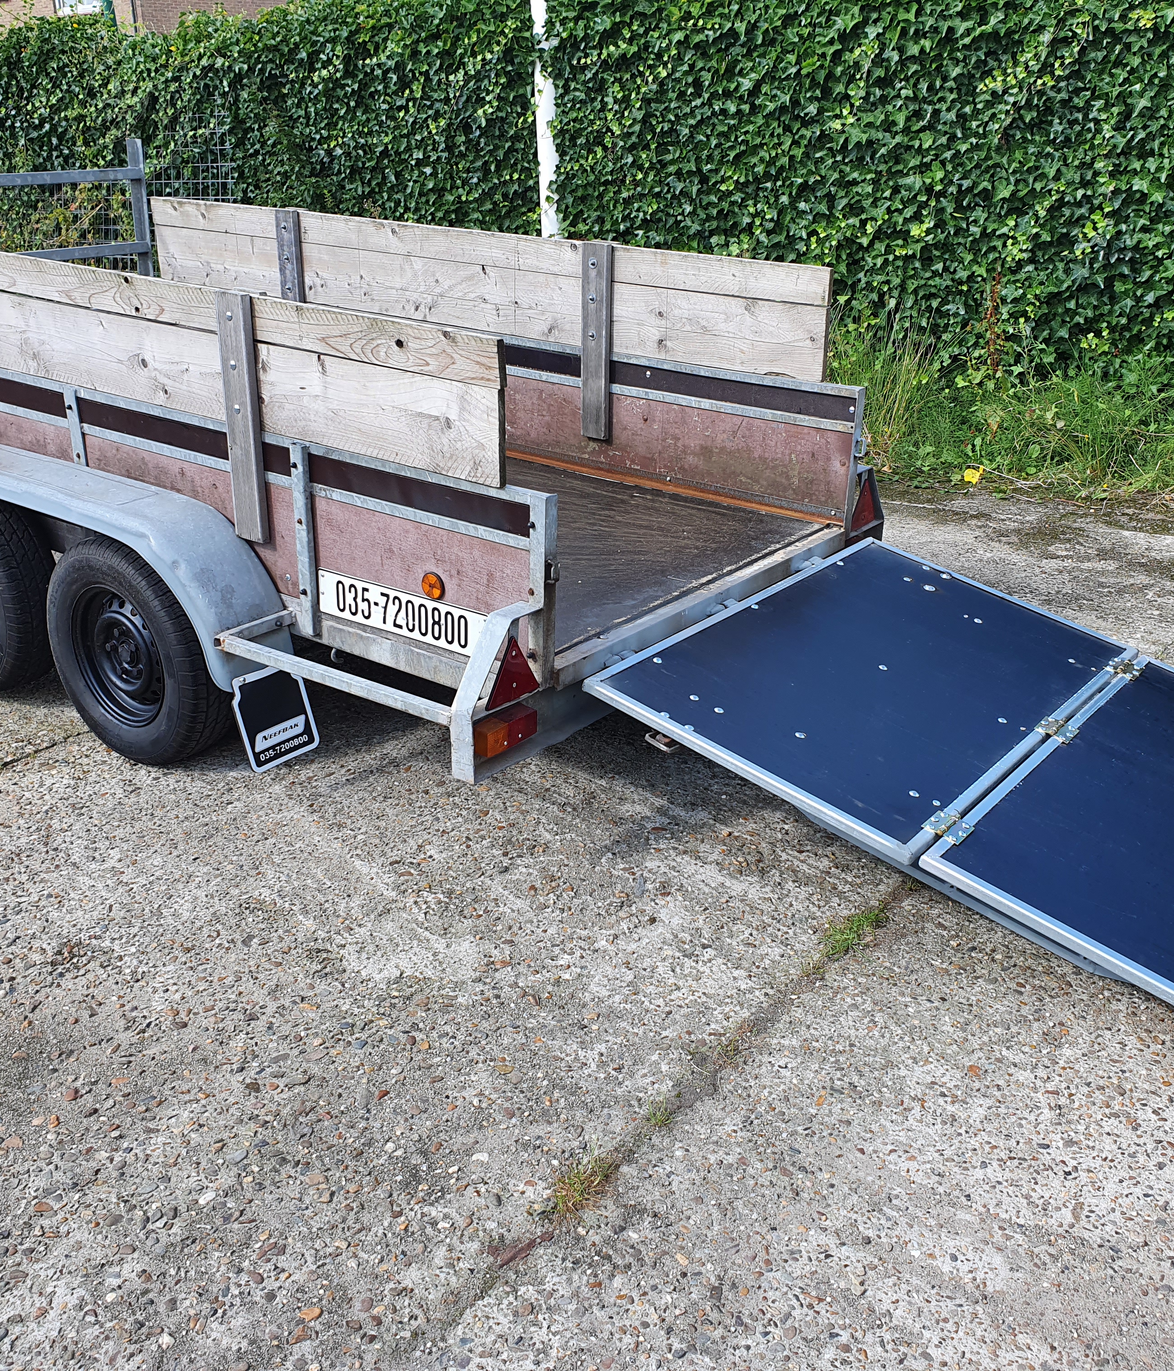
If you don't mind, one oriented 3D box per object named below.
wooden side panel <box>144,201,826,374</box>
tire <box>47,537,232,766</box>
[{"bbox_3d":[-0.495,-1.333,4.461,2.865,0.293,0.030,18,29,33],"label":"wooden side panel"},{"bbox_3d":[-1.113,-0.095,3.433,0.573,0.573,0.168,18,29,33],"label":"tire"}]

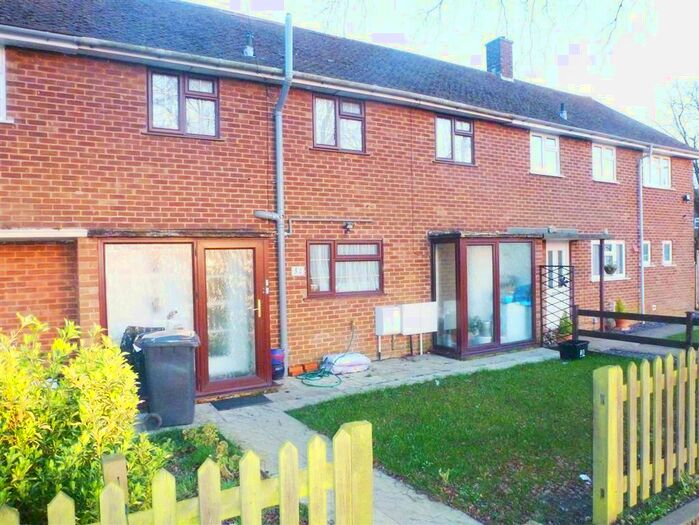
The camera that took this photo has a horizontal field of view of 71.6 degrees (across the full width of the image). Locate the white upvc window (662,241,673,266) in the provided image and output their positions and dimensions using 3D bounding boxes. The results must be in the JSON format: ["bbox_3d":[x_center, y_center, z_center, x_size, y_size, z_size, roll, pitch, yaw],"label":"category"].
[{"bbox_3d":[8.784,-0.244,13.395,0.520,0.710,0.120,-2,1,-30],"label":"white upvc window"}]

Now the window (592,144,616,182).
[{"bbox_3d":[6.233,-2.404,11.834,0.980,0.890,0.120,-2,1,-30],"label":"window"}]

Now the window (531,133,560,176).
[{"bbox_3d":[4.340,-2.371,10.689,1.030,0.910,0.120,-2,1,-30],"label":"window"}]

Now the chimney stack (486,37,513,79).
[{"bbox_3d":[4.614,-6.148,14.868,0.570,1.140,0.610,-2,1,-30],"label":"chimney stack"}]

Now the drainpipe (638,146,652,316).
[{"bbox_3d":[7.770,-0.721,12.592,0.120,4.660,0.310,-2,1,-30],"label":"drainpipe"}]

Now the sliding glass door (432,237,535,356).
[{"bbox_3d":[2.594,0.591,9.237,2.000,2.140,0.720,-2,1,-30],"label":"sliding glass door"}]

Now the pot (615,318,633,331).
[{"bbox_3d":[6.564,1.430,11.702,0.410,0.325,0.410,-2,1,-30],"label":"pot"}]

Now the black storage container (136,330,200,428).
[{"bbox_3d":[-2.085,1.307,5.593,0.700,1.050,0.570,-2,1,-30],"label":"black storage container"}]

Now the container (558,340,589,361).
[{"bbox_3d":[3.944,1.521,8.483,0.420,0.300,0.370,-2,1,-30],"label":"container"}]

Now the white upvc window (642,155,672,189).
[{"bbox_3d":[8.352,-2.453,13.139,1.470,0.890,0.120,-2,1,-30],"label":"white upvc window"}]

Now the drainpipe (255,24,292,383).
[{"bbox_3d":[-1.106,-0.937,7.264,0.510,5.440,0.420,-2,1,-30],"label":"drainpipe"}]

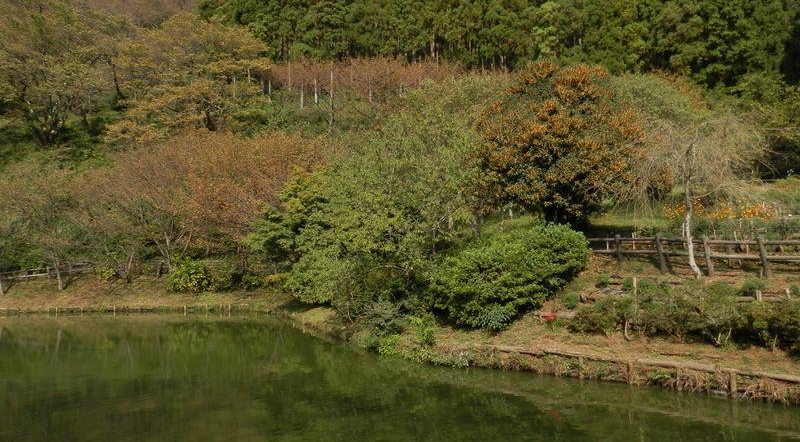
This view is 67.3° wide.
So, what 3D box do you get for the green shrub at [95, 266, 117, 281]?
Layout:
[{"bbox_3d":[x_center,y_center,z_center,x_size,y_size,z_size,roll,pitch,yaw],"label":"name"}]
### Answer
[{"bbox_3d":[-17.849,3.182,36.420,1.307,0.950,1.111,-1,-3,0],"label":"green shrub"}]

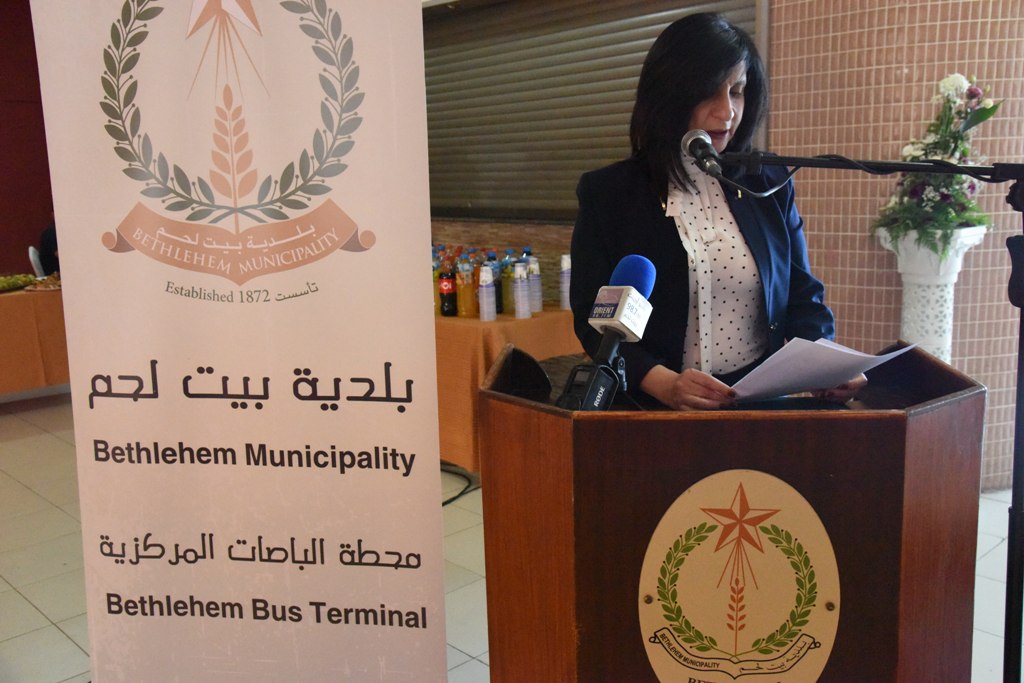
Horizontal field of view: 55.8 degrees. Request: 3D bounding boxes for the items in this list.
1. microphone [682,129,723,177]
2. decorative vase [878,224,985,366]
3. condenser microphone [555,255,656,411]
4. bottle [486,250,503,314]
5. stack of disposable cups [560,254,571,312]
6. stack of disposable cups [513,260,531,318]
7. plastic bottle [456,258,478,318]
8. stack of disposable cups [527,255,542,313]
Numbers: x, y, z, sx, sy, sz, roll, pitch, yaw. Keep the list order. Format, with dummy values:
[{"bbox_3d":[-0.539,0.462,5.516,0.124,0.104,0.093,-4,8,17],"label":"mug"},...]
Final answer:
[{"bbox_3d":[0.308,-0.302,1.555,0.053,0.053,0.175,-2,24,1],"label":"microphone"},{"bbox_3d":[1.601,0.150,3.758,0.315,1.166,0.315,-12,15,-43],"label":"decorative vase"},{"bbox_3d":[0.149,0.004,1.471,0.077,0.300,0.077,3,-26,40],"label":"condenser microphone"},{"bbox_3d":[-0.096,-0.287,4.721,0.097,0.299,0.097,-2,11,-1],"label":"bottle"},{"bbox_3d":[0.278,-0.294,4.805,0.076,0.265,0.076,-2,11,0],"label":"stack of disposable cups"},{"bbox_3d":[0.049,-0.234,4.430,0.074,0.256,0.074,-2,10,0],"label":"stack of disposable cups"},{"bbox_3d":[-0.222,-0.268,4.631,0.096,0.302,0.096,-2,11,-3],"label":"plastic bottle"},{"bbox_3d":[0.103,-0.271,4.580,0.074,0.262,0.074,-2,10,0],"label":"stack of disposable cups"}]

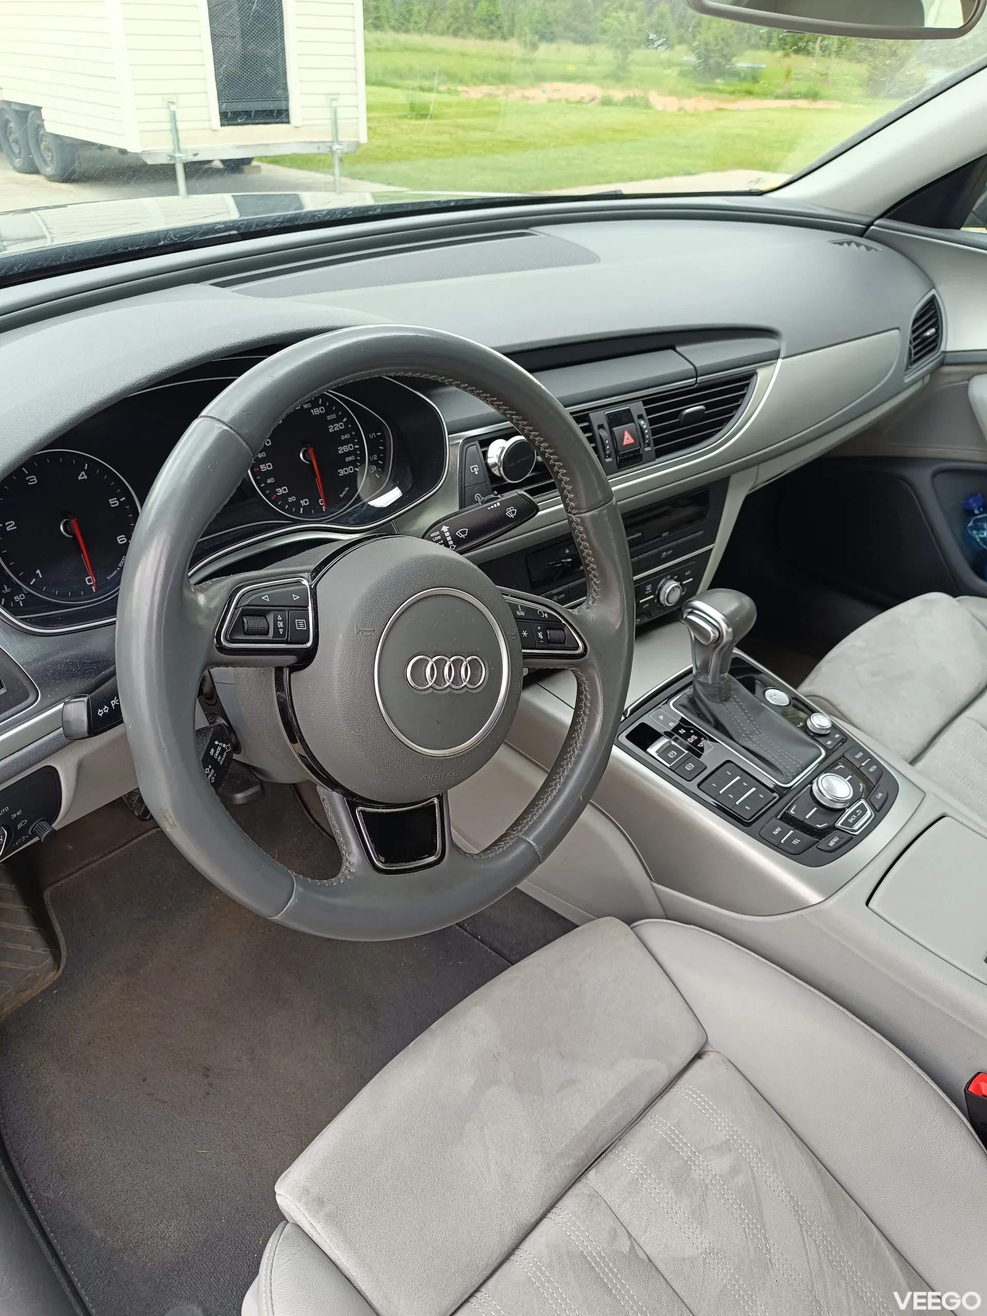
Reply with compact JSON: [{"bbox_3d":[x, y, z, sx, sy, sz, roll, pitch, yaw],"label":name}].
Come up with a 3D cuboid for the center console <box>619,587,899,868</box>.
[{"bbox_3d":[0.273,0.054,0.846,0.210,0.130,0.242,-26,53,-36],"label":"center console"}]

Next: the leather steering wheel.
[{"bbox_3d":[-0.059,-0.014,0.589,0.375,0.375,0.100,1,4,-41],"label":"leather steering wheel"}]

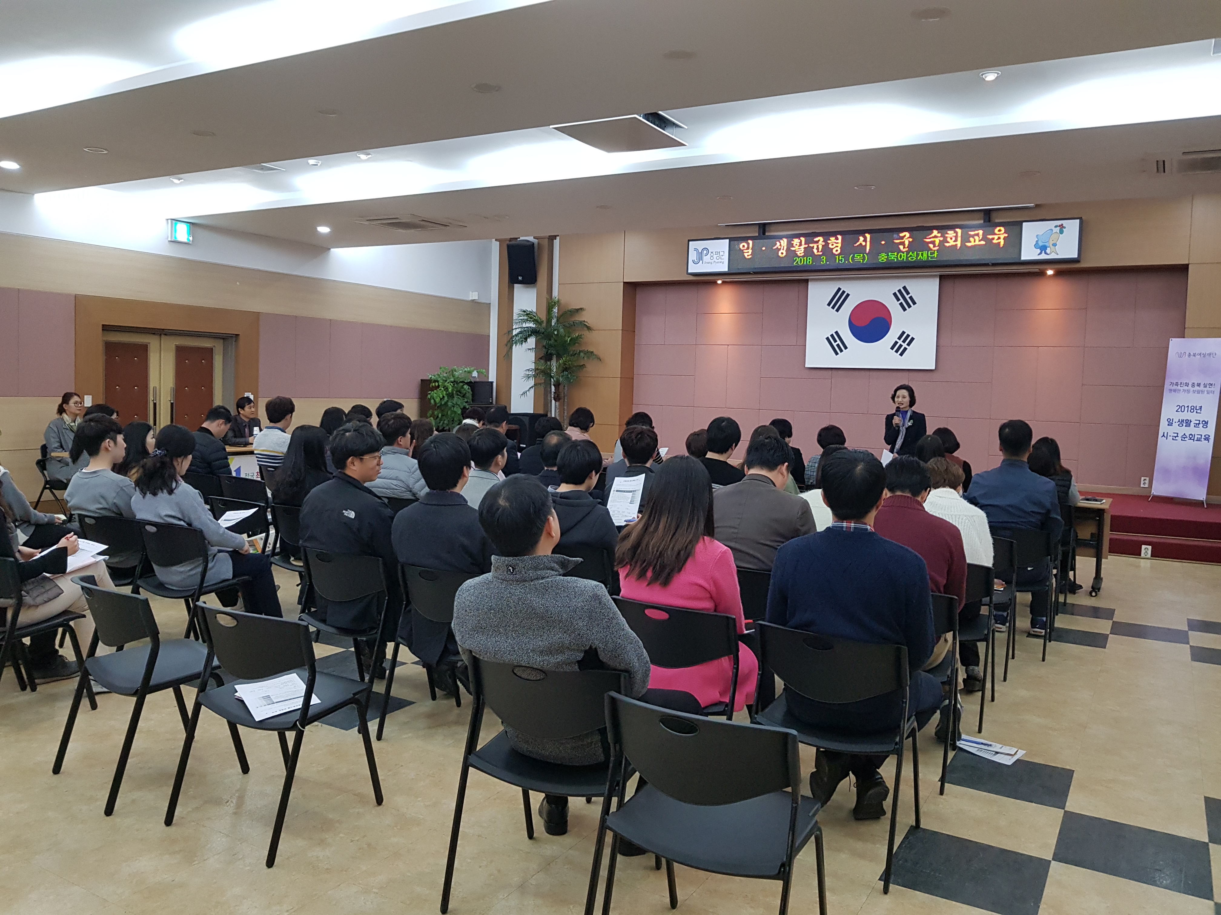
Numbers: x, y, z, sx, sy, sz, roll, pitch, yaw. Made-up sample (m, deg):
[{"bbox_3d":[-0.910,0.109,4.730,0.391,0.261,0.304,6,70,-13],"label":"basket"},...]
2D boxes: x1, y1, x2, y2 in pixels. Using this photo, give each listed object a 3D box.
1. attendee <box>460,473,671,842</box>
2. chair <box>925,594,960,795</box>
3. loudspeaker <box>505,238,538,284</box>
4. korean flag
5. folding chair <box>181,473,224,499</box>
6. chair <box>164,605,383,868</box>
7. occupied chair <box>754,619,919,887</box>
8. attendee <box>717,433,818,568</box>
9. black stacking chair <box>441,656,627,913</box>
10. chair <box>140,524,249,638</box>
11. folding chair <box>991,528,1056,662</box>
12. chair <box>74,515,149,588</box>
[{"bbox_3d":[-0.061,0.680,2.883,0.670,1.270,0.780,4,4,27],"label":"attendee"},{"bbox_3d":[1.177,0.887,3.820,0.505,0.755,0.530,4,4,26],"label":"chair"},{"bbox_3d":[-1.502,-3.366,15.787,0.440,0.700,0.400,4,19,28],"label":"loudspeaker"},{"bbox_3d":[3.802,-1.964,13.300,1.890,1.335,0.040,4,5,31],"label":"korean flag"},{"bbox_3d":[-3.228,0.496,7.530,0.505,0.755,0.530,4,4,31],"label":"folding chair"},{"bbox_3d":[-1.151,0.881,3.193,0.545,0.740,0.545,4,5,28],"label":"chair"},{"bbox_3d":[0.777,0.941,3.148,0.530,0.760,0.550,4,5,31],"label":"occupied chair"},{"bbox_3d":[0.715,0.549,4.260,0.550,1.340,0.800,4,4,31],"label":"attendee"},{"bbox_3d":[-0.137,0.943,2.762,0.545,0.740,0.545,3,4,23],"label":"black stacking chair"},{"bbox_3d":[-2.243,0.723,4.943,0.545,0.740,0.545,4,5,30],"label":"chair"},{"bbox_3d":[2.495,0.803,5.747,0.505,0.755,0.530,4,4,30],"label":"folding chair"},{"bbox_3d":[-2.726,0.692,5.167,0.545,0.740,0.545,4,5,29],"label":"chair"}]

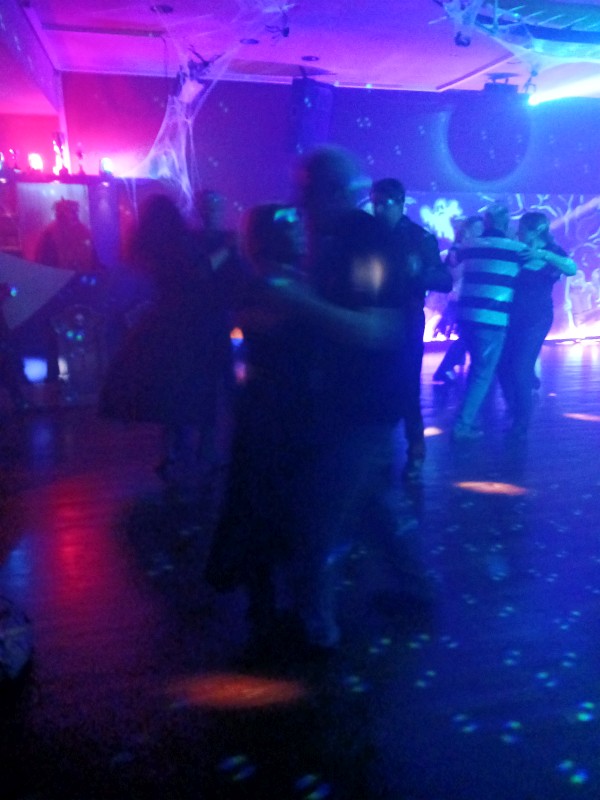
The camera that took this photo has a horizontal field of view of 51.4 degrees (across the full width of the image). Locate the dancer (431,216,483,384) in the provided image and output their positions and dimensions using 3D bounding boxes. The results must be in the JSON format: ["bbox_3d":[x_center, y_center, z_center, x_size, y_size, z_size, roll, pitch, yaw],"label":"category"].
[{"bbox_3d":[1.631,-0.981,6.213,0.550,1.660,0.500,6,16,19],"label":"dancer"}]

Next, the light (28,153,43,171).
[{"bbox_3d":[-2.594,-2.339,6.119,0.140,0.180,0.140,-4,16,-14],"label":"light"}]

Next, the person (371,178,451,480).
[{"bbox_3d":[0.635,-0.392,3.802,0.600,1.800,0.450,3,16,10],"label":"person"}]

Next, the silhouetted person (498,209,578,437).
[{"bbox_3d":[1.742,-0.538,4.623,0.520,1.650,0.480,-12,20,-38],"label":"silhouetted person"}]

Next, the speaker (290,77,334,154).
[{"bbox_3d":[0.115,-2.832,6.221,0.350,0.680,0.320,-13,30,-40],"label":"speaker"}]

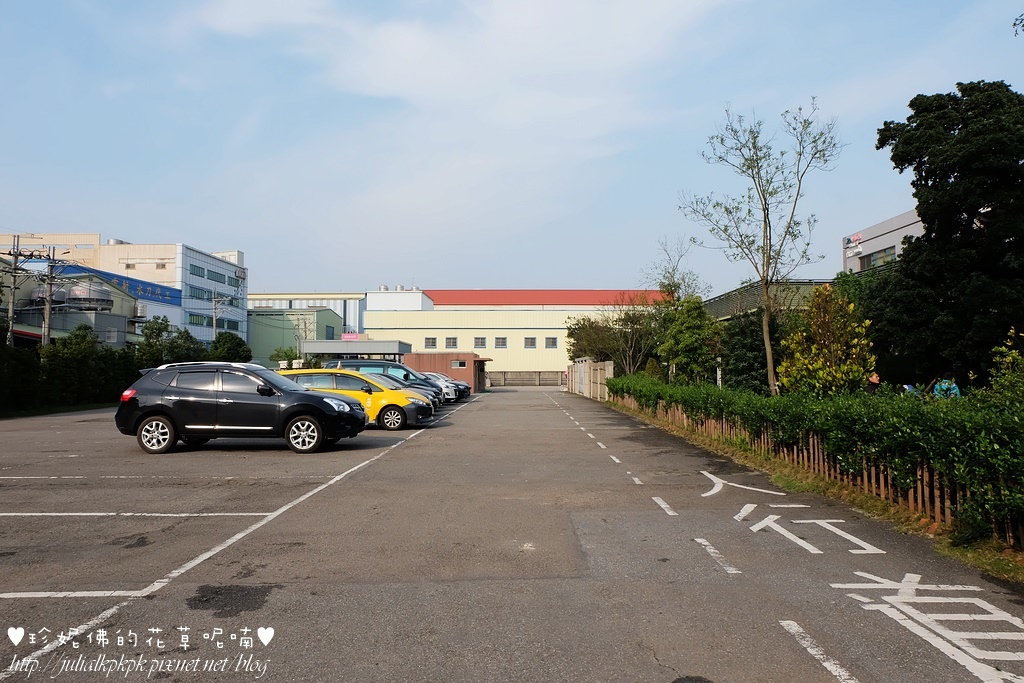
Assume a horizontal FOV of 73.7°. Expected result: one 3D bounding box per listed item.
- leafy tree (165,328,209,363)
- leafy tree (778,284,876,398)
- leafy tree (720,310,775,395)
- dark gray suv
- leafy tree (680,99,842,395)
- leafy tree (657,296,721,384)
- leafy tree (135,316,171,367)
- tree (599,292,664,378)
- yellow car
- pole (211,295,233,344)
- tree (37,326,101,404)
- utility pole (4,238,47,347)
[{"bbox_3d":[-20.518,1.309,42.985,2.770,4.260,2.770,0,-3,1],"label":"leafy tree"},{"bbox_3d":[5.976,0.487,12.991,1.860,3.160,1.850,0,-3,1],"label":"leafy tree"},{"bbox_3d":[6.660,0.737,19.287,1.640,3.230,1.640,0,-3,1],"label":"leafy tree"},{"bbox_3d":[-5.150,1.244,13.277,4.650,1.670,1.800,0,-3,1],"label":"dark gray suv"},{"bbox_3d":[5.817,-1.766,15.898,3.750,7.920,3.500,0,-3,1],"label":"leafy tree"},{"bbox_3d":[6.600,0.474,25.505,2.390,4.330,2.390,0,-3,1],"label":"leafy tree"},{"bbox_3d":[-20.763,0.914,39.500,2.200,4.730,2.200,0,-3,1],"label":"leafy tree"},{"bbox_3d":[6.311,0.208,36.028,3.270,5.820,3.270,0,-3,1],"label":"tree"},{"bbox_3d":[-4.390,1.510,18.200,4.590,1.590,1.720,0,-3,1],"label":"yellow car"},{"bbox_3d":[-36.687,-0.269,86.103,2.770,11.360,0.800,0,-3,1],"label":"pole"},{"bbox_3d":[-20.167,1.059,31.184,2.920,3.680,2.700,0,-3,1],"label":"tree"},{"bbox_3d":[-35.715,-1.997,50.144,3.220,11.520,0.800,0,-3,1],"label":"utility pole"}]

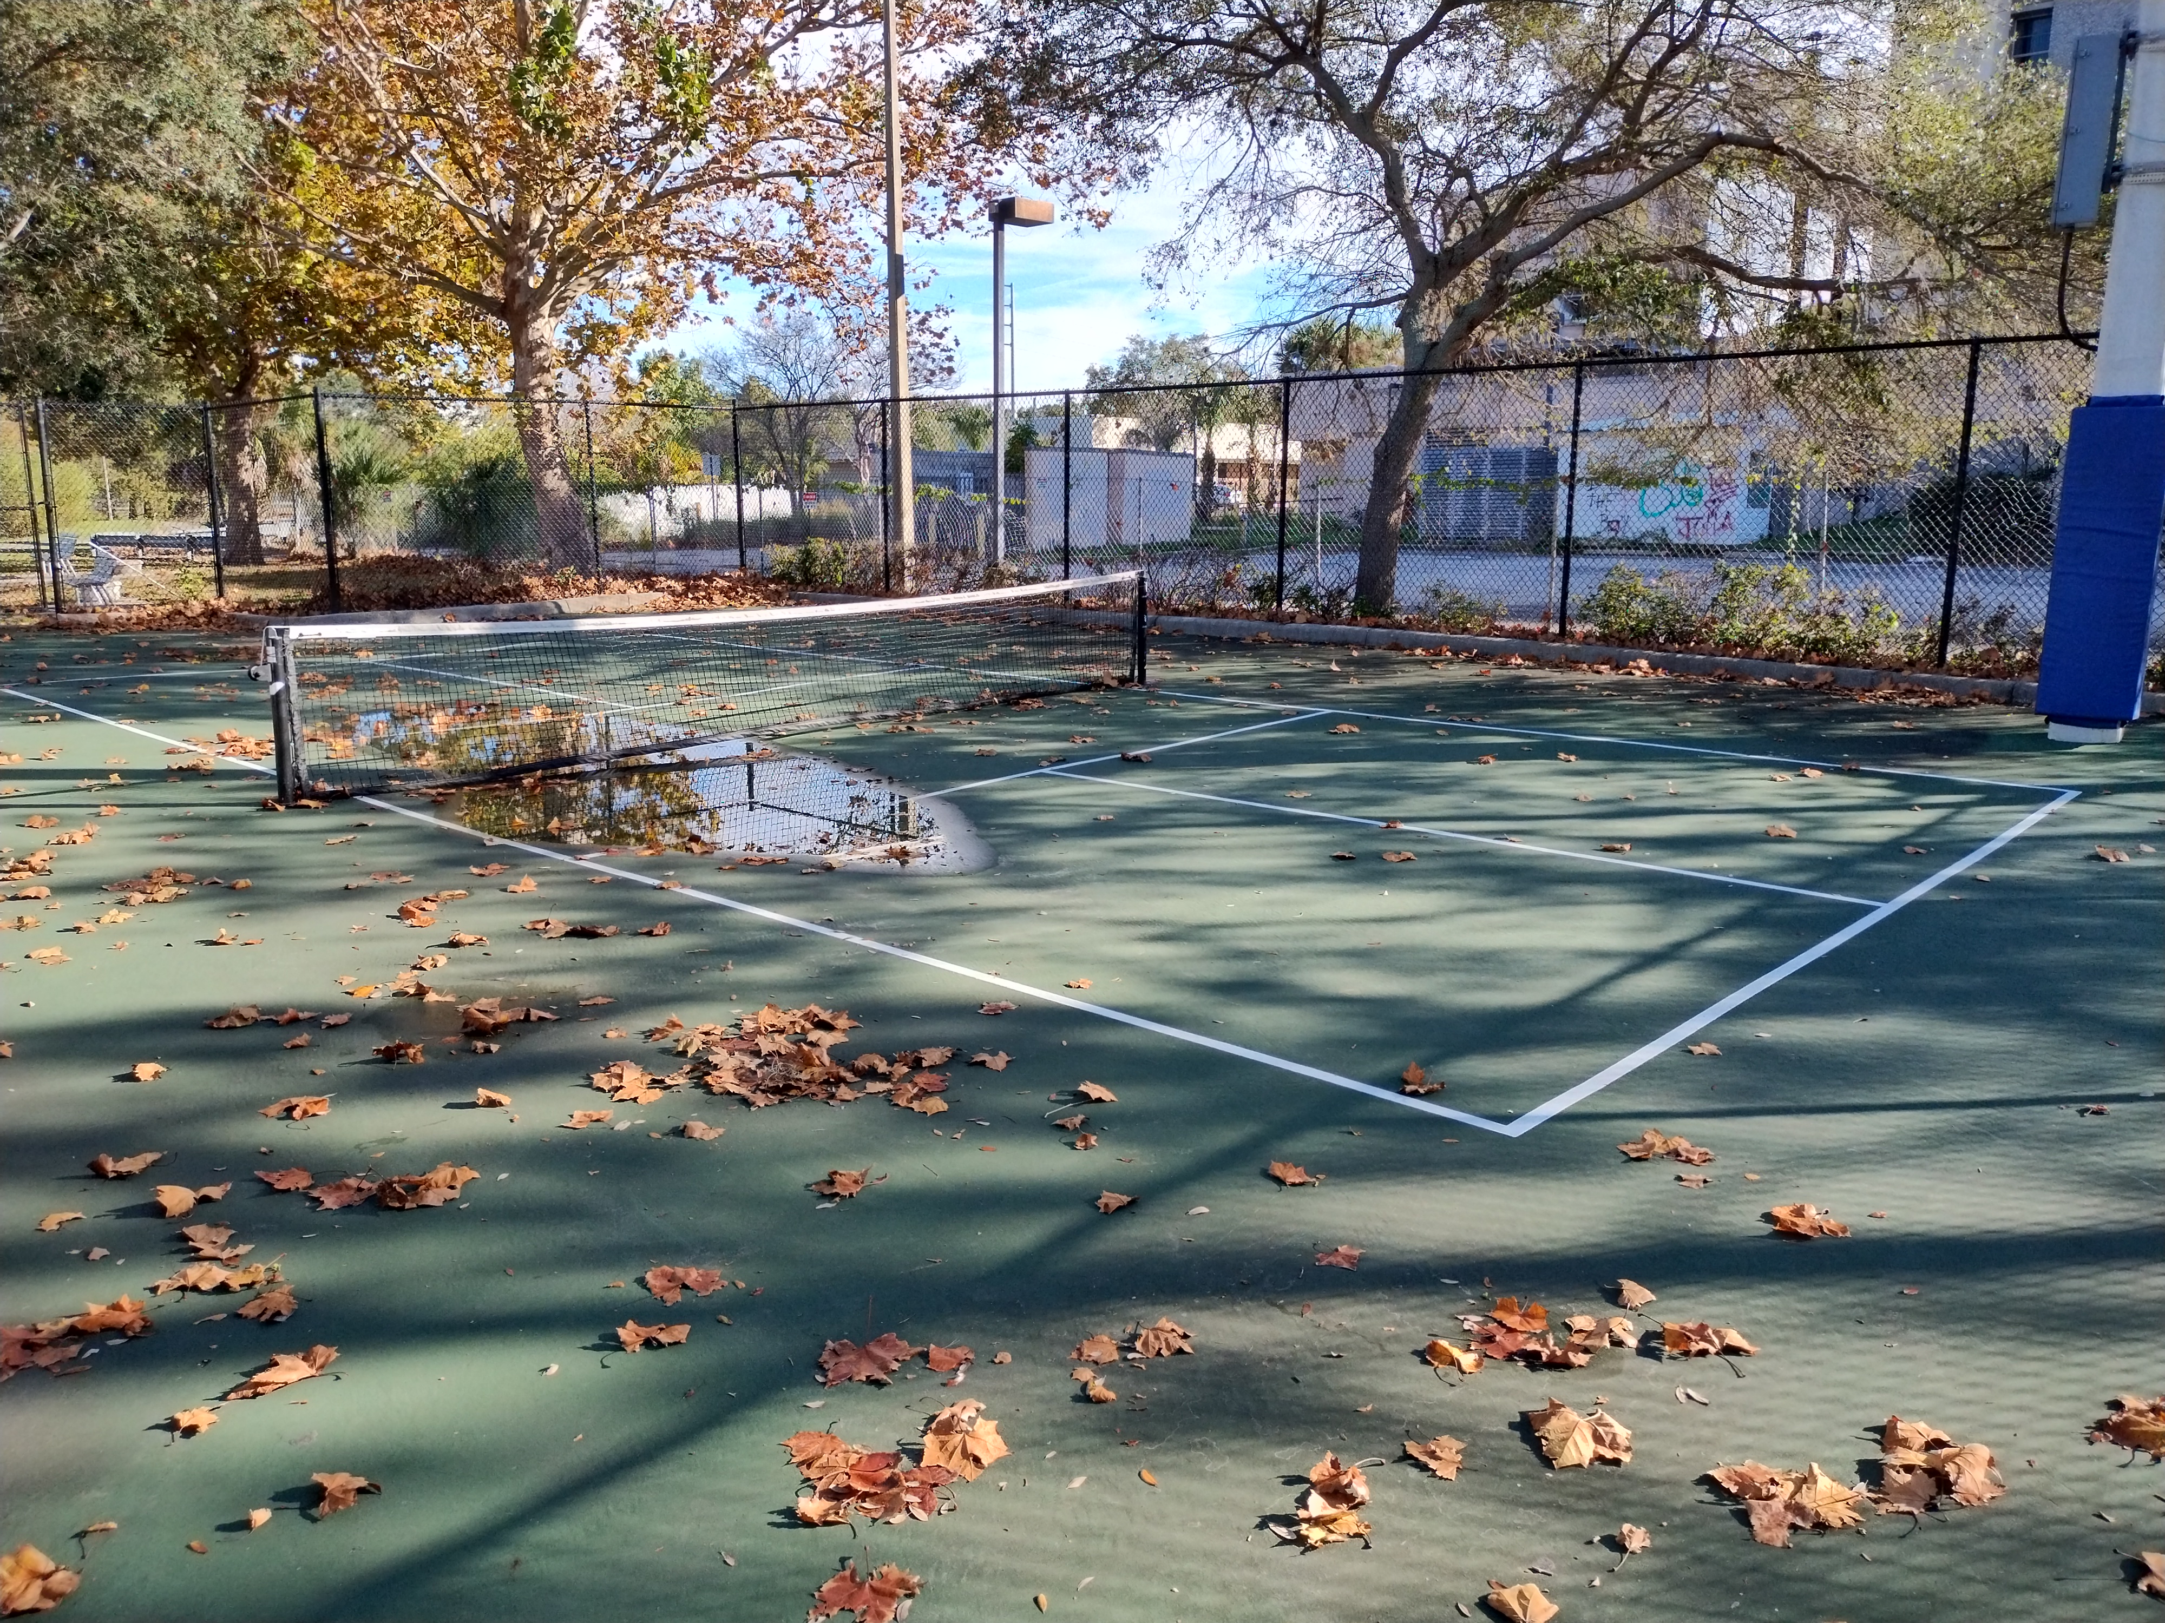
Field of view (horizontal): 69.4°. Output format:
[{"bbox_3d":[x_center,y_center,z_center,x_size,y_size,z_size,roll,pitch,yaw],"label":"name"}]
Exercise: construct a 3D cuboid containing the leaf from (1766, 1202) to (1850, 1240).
[{"bbox_3d":[1.530,0.865,3.296,0.165,0.037,0.090,3,12,14],"label":"leaf"}]

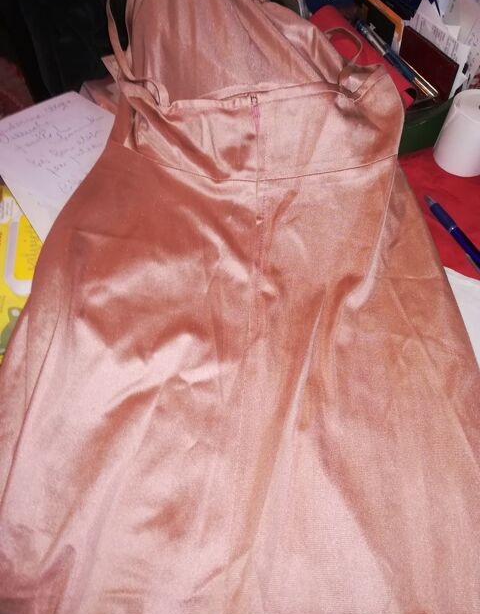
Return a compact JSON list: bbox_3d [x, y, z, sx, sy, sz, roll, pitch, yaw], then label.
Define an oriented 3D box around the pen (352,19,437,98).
[{"bbox_3d":[0.186,-0.300,0.578,0.012,0.012,0.147,-24,65,-16],"label":"pen"}]

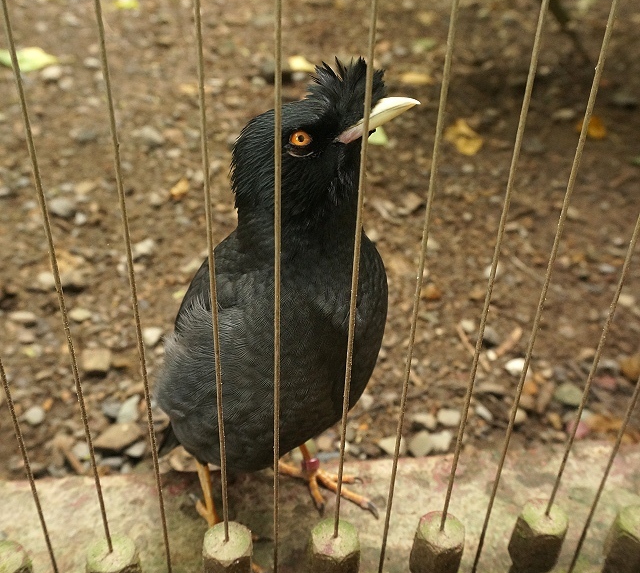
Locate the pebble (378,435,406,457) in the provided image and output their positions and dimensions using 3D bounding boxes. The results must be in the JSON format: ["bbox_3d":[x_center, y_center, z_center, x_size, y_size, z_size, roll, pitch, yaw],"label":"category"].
[{"bbox_3d":[0.040,0.088,0.394,0.015,0.009,0.010,2,33,0],"label":"pebble"}]

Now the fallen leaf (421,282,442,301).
[{"bbox_3d":[0.083,0.004,0.539,0.015,0.007,0.012,2,33,0],"label":"fallen leaf"}]

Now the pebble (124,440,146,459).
[{"bbox_3d":[-0.099,0.087,0.386,0.011,0.006,0.008,-15,37,-25],"label":"pebble"}]

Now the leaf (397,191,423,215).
[{"bbox_3d":[0.083,-0.076,0.657,0.022,0.011,0.024,2,33,0],"label":"leaf"}]

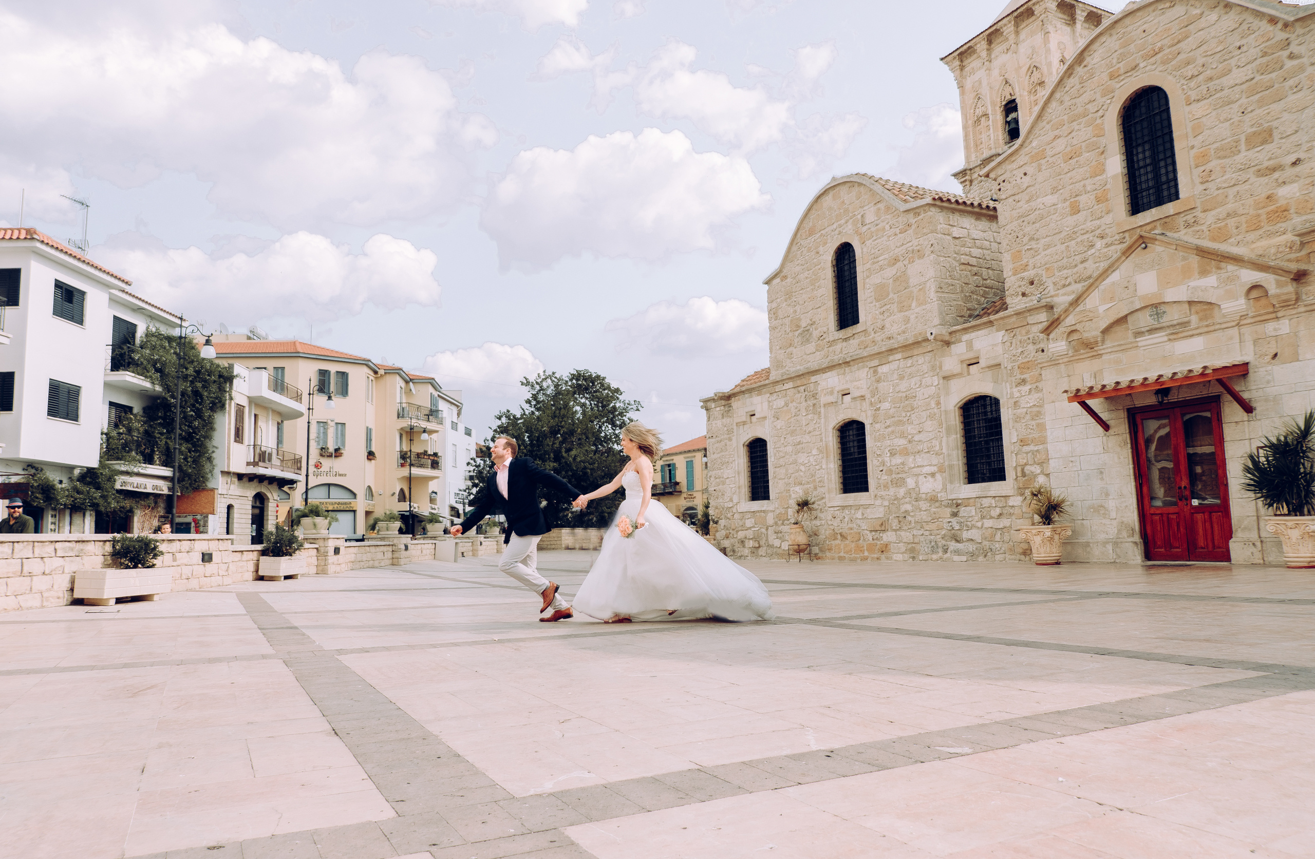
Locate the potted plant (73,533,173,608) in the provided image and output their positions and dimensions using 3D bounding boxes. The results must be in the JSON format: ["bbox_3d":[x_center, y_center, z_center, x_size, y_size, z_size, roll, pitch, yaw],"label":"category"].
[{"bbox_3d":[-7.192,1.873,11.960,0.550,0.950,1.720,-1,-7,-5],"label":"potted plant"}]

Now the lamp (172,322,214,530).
[{"bbox_3d":[-11.317,0.401,21.265,0.900,6.600,0.380,-2,-7,1],"label":"lamp"}]

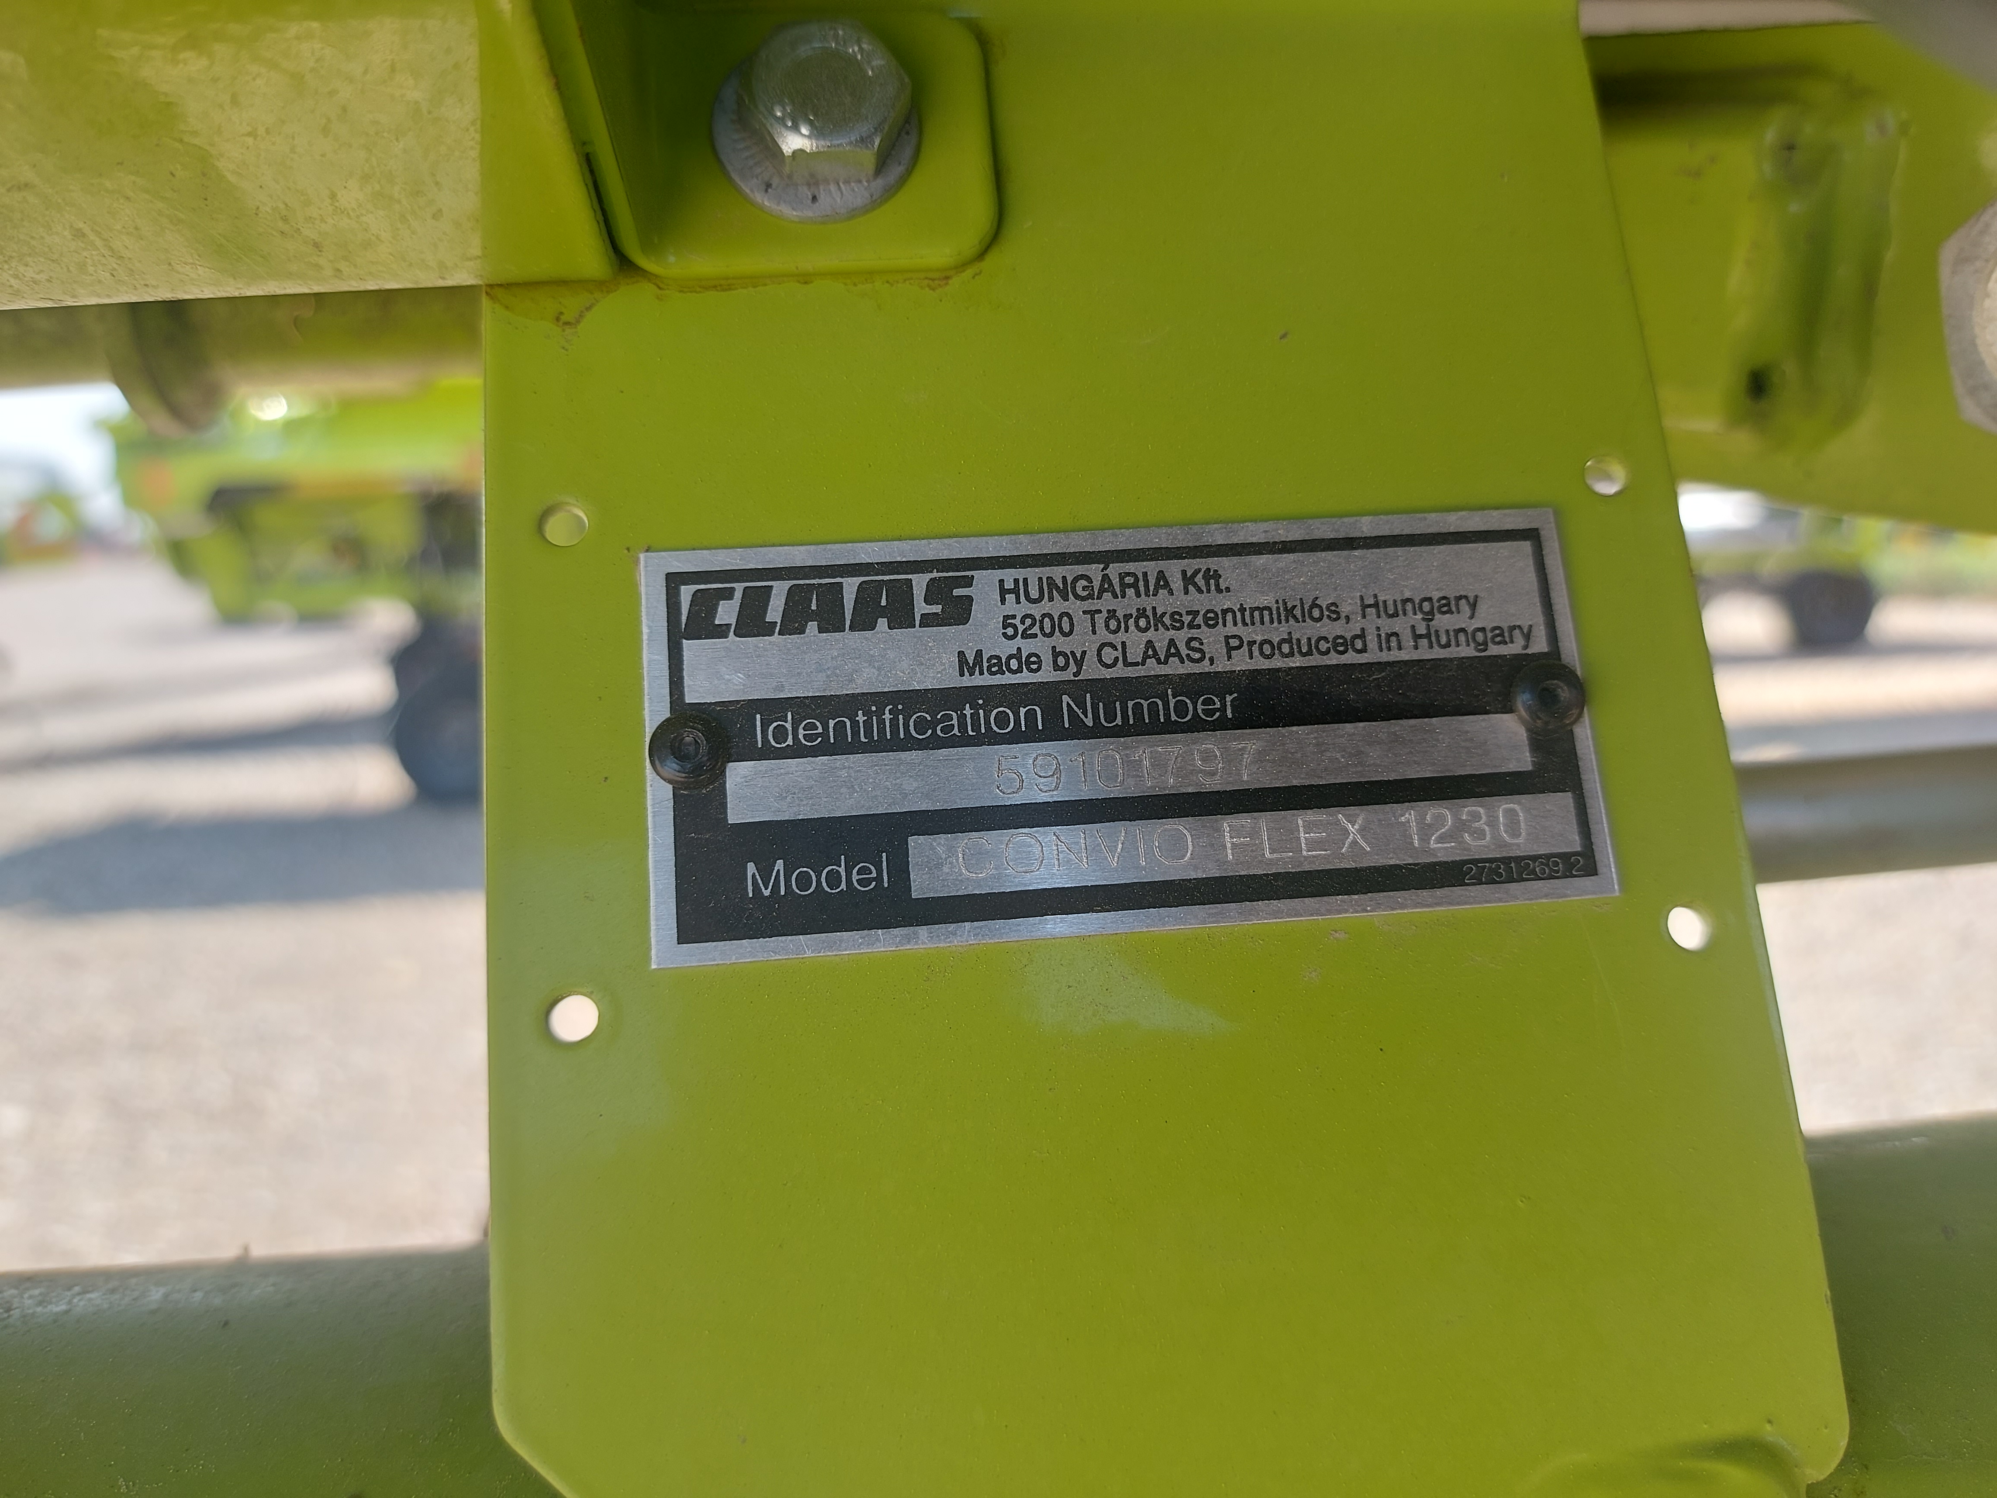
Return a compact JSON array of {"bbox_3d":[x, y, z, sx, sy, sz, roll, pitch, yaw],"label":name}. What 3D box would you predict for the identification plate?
[{"bbox_3d":[0.014,-0.003,0.148,0.102,0.044,0.002,-4,-12,-5],"label":"identification plate"}]

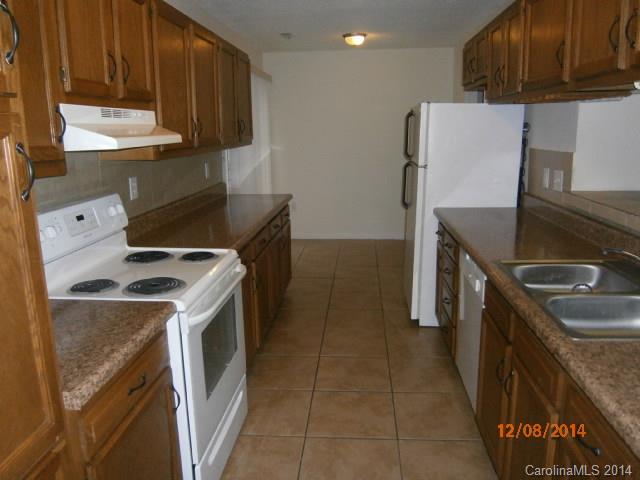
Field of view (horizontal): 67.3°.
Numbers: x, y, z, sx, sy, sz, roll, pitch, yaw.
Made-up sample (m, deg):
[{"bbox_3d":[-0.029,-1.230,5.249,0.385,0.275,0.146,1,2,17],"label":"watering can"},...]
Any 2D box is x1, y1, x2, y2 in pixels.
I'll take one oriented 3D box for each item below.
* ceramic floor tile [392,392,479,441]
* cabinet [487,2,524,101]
[{"bbox_3d":[0.632,0.937,2.567,0.453,0.012,0.445,0,13,5],"label":"ceramic floor tile"},{"bbox_3d":[1.244,-1.090,2.831,0.320,0.490,0.750,0,13,5],"label":"cabinet"}]

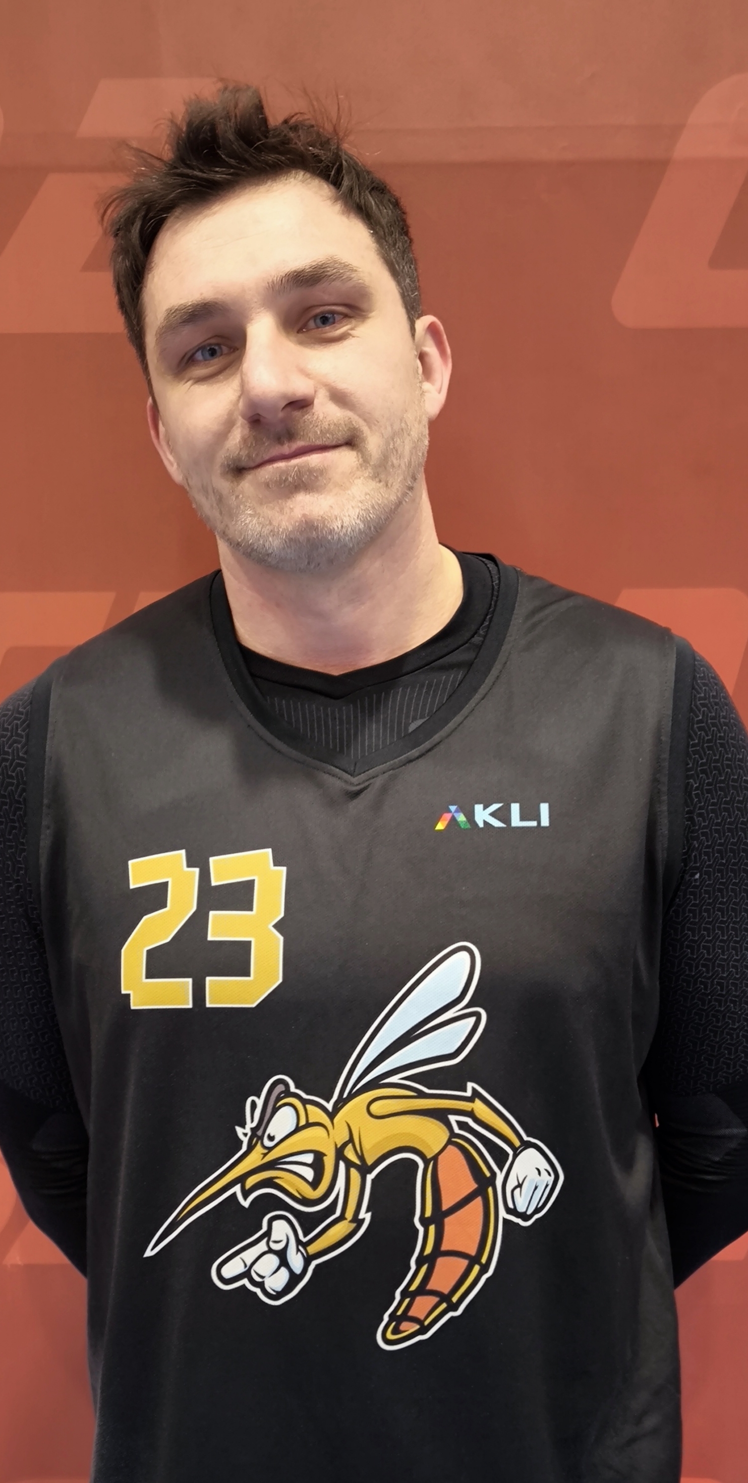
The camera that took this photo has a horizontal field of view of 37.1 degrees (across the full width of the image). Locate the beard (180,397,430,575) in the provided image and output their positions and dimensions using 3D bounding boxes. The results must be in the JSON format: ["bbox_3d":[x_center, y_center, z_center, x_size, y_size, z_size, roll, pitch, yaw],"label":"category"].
[{"bbox_3d":[-0.027,-0.153,0.663,0.145,0.090,0.100,-16,5,5],"label":"beard"}]

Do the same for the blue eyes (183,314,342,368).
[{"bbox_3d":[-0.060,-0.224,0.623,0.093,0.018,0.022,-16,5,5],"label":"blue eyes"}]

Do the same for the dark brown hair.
[{"bbox_3d":[-0.060,-0.283,0.697,0.178,0.210,0.210,-16,5,5],"label":"dark brown hair"}]

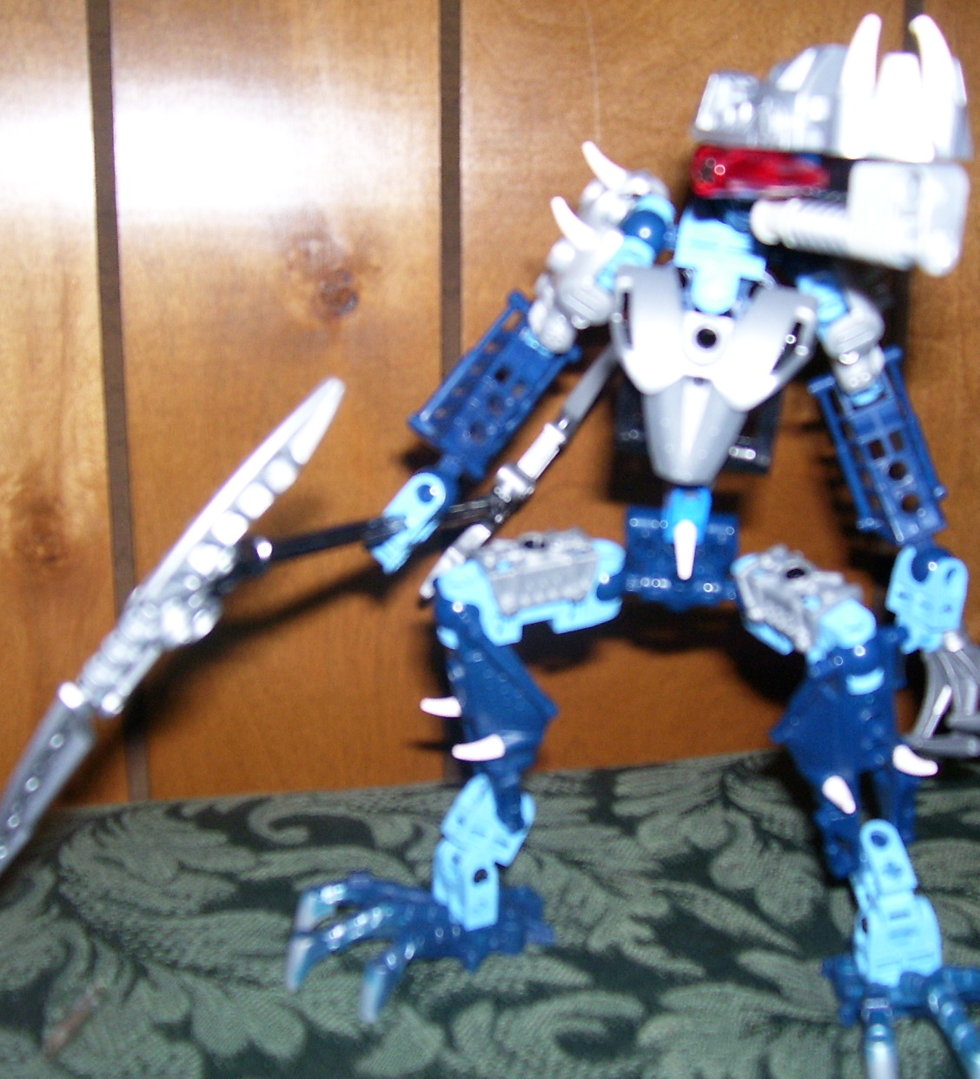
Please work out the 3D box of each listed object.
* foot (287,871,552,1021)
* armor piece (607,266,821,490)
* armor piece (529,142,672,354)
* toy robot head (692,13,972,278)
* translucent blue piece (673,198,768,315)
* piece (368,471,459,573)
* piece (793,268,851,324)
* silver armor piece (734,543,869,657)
[{"bbox_3d":[-0.016,0.091,0.334,0.064,0.020,0.042,-4,12,-21],"label":"foot"},{"bbox_3d":[0.051,-0.038,0.323,0.042,0.046,0.020,9,10,8],"label":"armor piece"},{"bbox_3d":[0.023,-0.068,0.325,0.026,0.044,0.022,35,7,-19],"label":"armor piece"},{"bbox_3d":[0.072,-0.084,0.308,0.033,0.052,0.052,0,13,-25],"label":"toy robot head"},{"bbox_3d":[0.051,-0.063,0.317,0.019,0.025,0.014,8,10,7],"label":"translucent blue piece"},{"bbox_3d":[-0.017,-0.005,0.325,0.011,0.025,0.015,40,3,-2],"label":"piece"},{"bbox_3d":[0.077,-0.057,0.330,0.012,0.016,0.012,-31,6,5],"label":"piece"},{"bbox_3d":[0.069,0.013,0.318,0.016,0.015,0.029,-35,33,-22],"label":"silver armor piece"}]

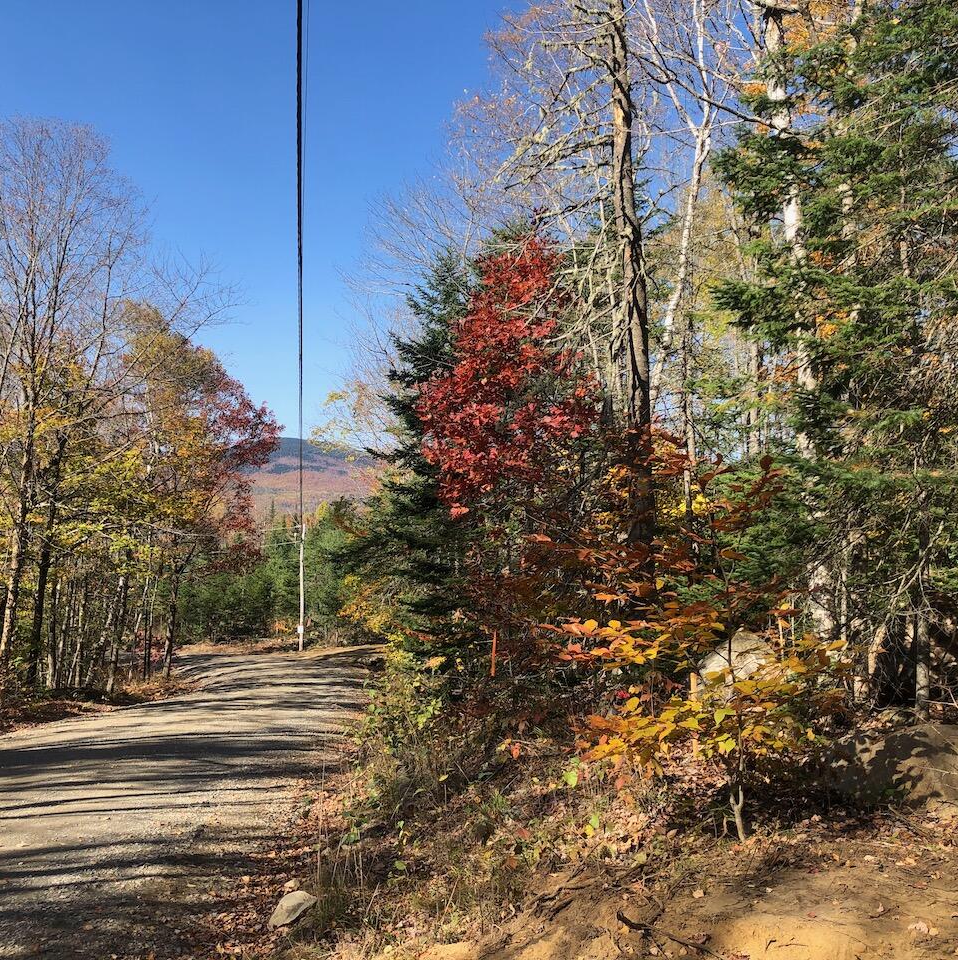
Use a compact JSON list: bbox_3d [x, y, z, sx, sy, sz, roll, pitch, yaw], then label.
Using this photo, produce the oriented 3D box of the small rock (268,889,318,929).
[{"bbox_3d":[-0.954,2.192,5.300,0.243,0.159,0.175,2,-3,-35],"label":"small rock"}]

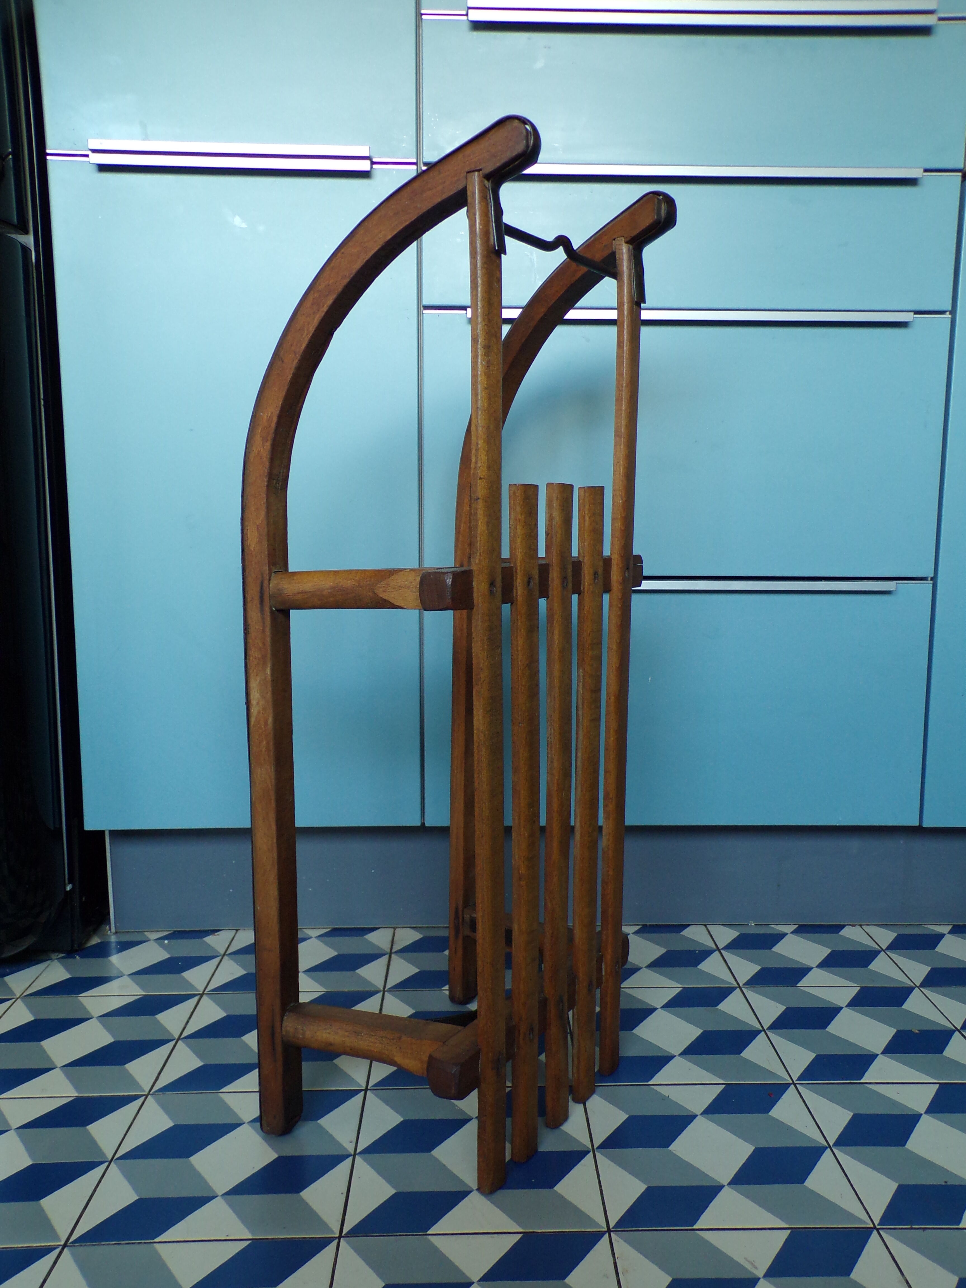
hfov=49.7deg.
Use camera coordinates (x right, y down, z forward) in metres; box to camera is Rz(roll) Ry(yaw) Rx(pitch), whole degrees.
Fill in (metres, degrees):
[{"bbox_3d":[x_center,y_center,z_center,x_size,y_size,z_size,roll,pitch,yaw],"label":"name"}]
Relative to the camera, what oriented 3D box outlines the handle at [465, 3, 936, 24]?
[{"bbox_3d":[0.237,-0.678,1.126,0.506,0.023,0.018,0,7,-1],"label":"handle"}]

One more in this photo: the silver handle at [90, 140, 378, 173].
[{"bbox_3d":[-0.273,-0.528,1.133,0.302,0.026,0.018,0,7,-1],"label":"silver handle"}]

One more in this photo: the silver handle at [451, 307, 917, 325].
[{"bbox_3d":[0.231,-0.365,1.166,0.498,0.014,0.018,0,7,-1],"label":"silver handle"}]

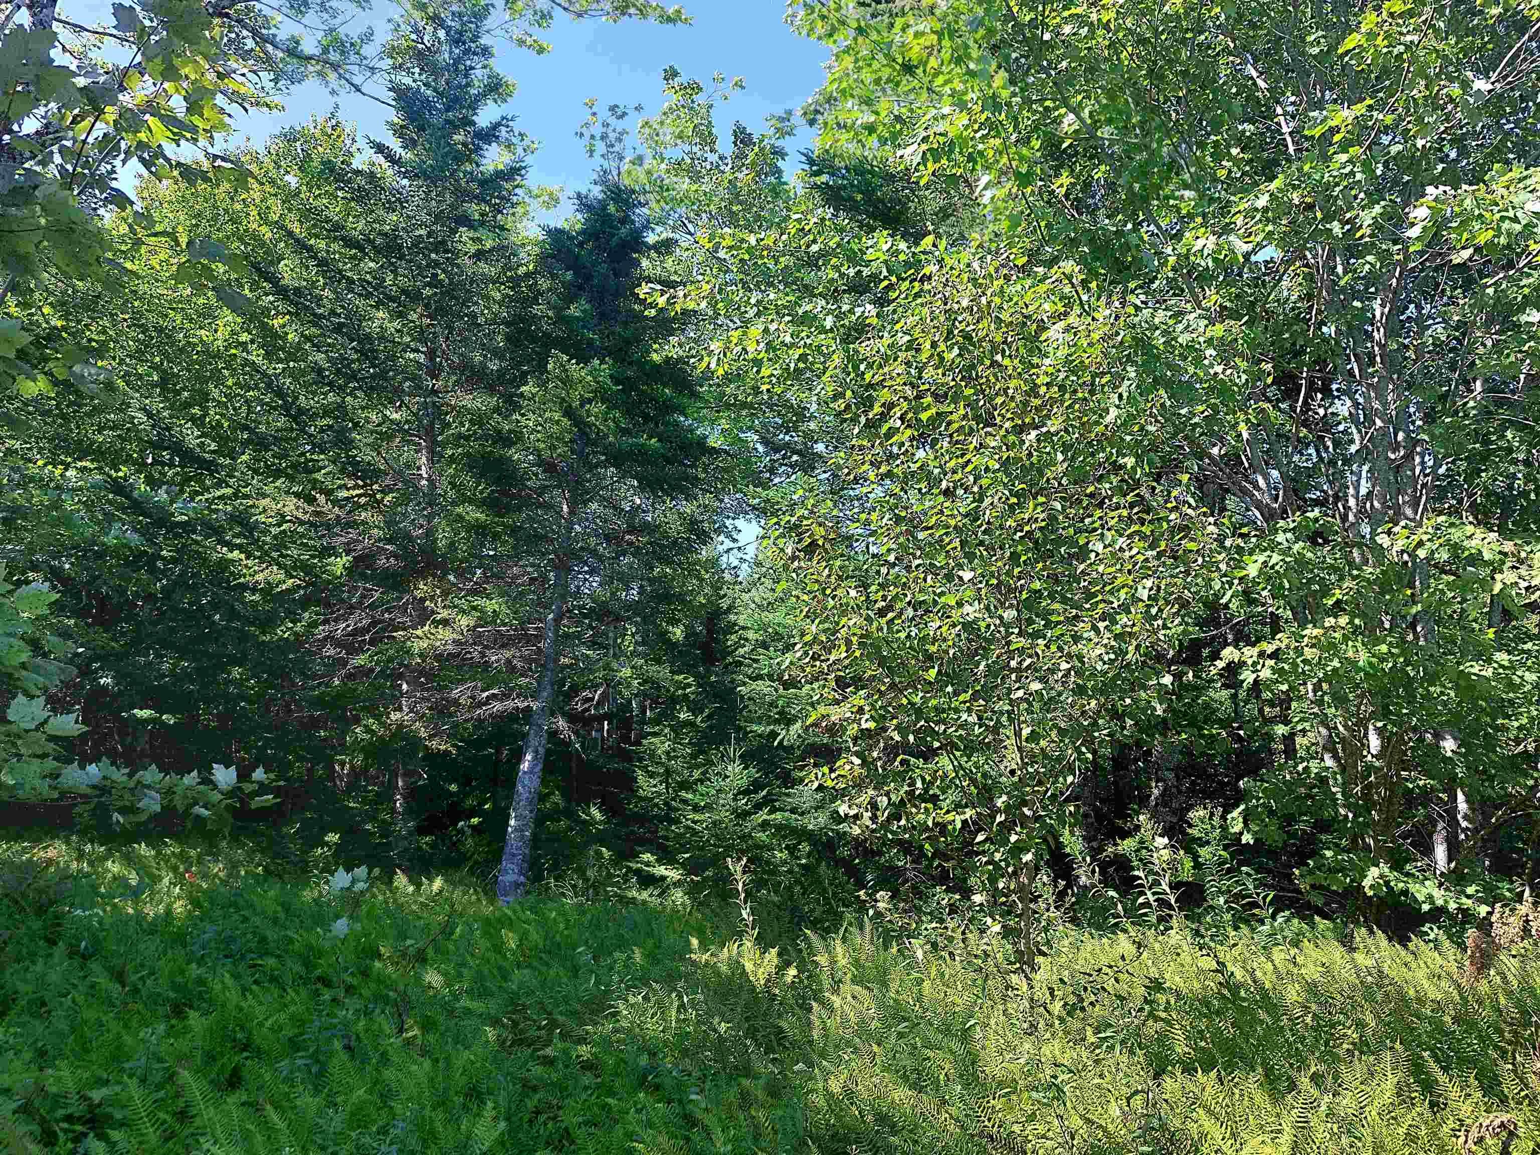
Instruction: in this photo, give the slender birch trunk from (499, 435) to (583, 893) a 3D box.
[{"bbox_3d":[-1.844,0.727,8.705,0.290,3.917,0.250,6,-9,1],"label":"slender birch trunk"}]

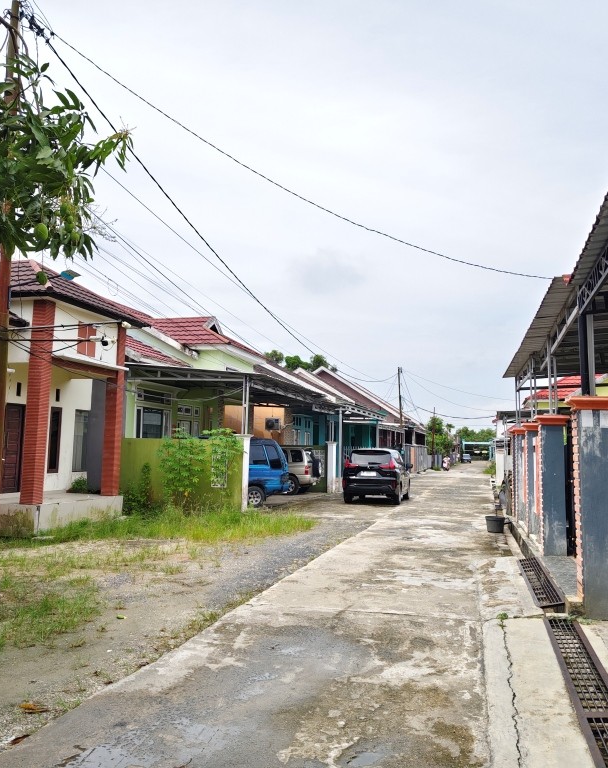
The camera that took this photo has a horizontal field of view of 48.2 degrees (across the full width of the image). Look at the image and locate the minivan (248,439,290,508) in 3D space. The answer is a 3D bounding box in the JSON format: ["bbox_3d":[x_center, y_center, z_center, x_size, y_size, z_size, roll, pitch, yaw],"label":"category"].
[{"bbox_3d":[-2.384,2.467,19.174,4.200,1.860,1.670,0,-6,7],"label":"minivan"}]

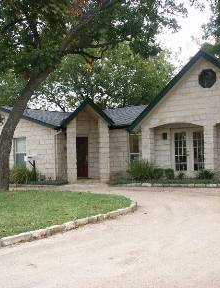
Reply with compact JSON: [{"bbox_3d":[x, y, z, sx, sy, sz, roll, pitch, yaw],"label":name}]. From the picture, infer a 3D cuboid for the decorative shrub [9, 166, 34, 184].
[{"bbox_3d":[-4.378,1.558,20.300,1.250,0.870,1.050,-1,-1,11],"label":"decorative shrub"}]

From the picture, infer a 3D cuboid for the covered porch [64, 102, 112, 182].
[{"bbox_3d":[-1.148,-0.104,19.539,2.300,3.800,1.900,-1,-1,-9],"label":"covered porch"}]

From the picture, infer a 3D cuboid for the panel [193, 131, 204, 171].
[{"bbox_3d":[3.755,0.300,17.085,0.560,1.680,0.050,-2,-1,35],"label":"panel"}]

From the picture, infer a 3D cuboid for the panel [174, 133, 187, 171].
[{"bbox_3d":[3.061,0.351,17.571,0.560,1.680,0.050,-2,-1,35],"label":"panel"}]

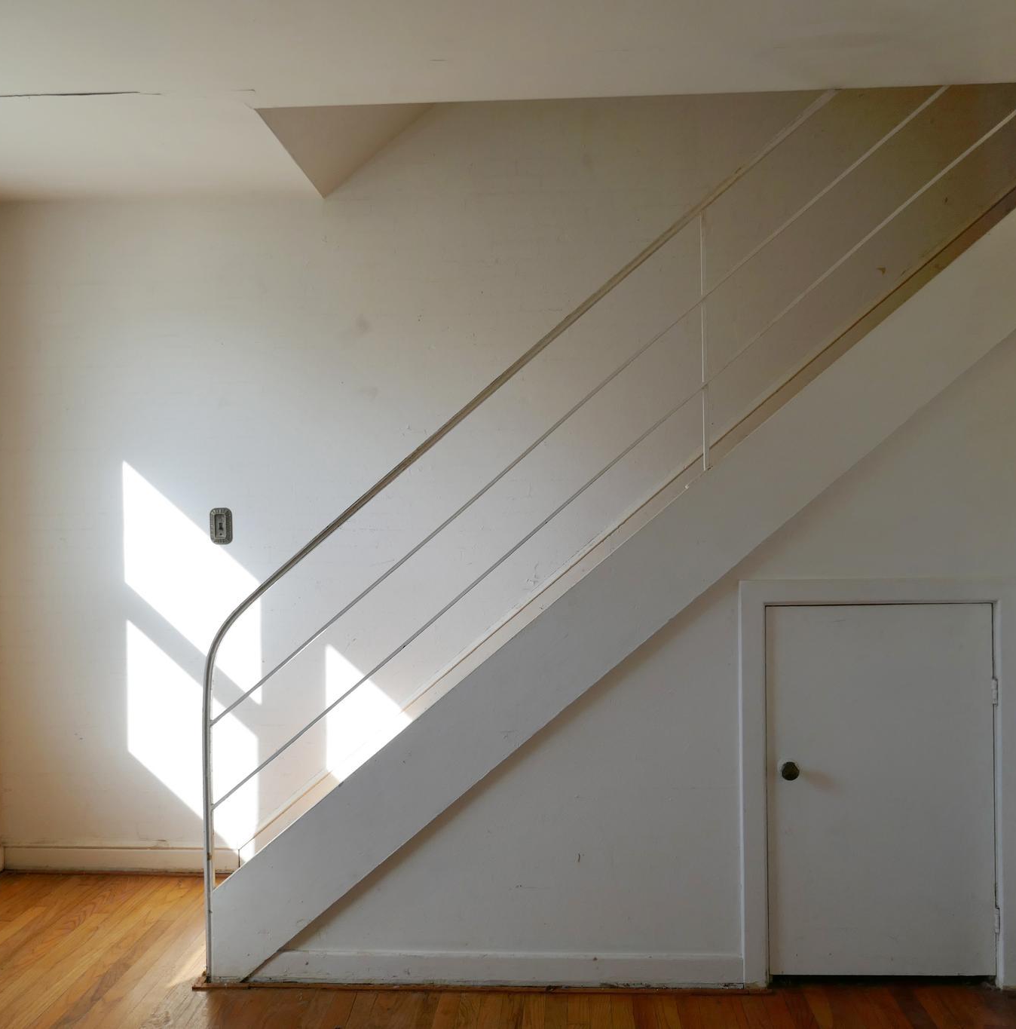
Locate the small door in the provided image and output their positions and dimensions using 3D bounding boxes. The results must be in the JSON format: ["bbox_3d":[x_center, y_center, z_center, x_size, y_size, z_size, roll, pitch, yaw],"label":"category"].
[{"bbox_3d":[1.025,0.758,2.954,0.611,1.021,0.040,-1,0,3],"label":"small door"}]

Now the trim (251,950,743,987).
[{"bbox_3d":[-0.039,1.276,3.009,1.379,0.092,0.018,-1,0,3],"label":"trim"}]

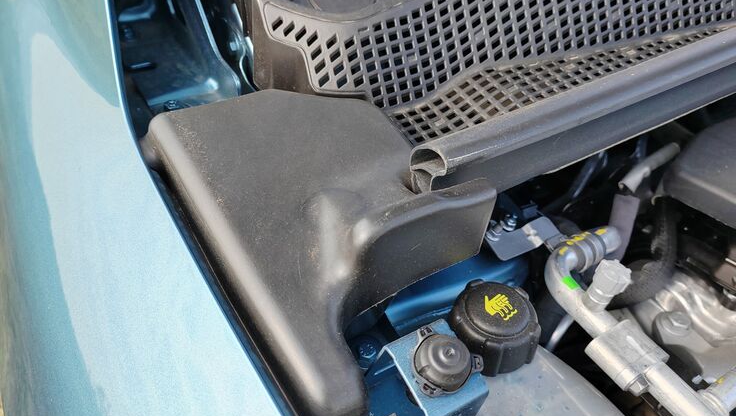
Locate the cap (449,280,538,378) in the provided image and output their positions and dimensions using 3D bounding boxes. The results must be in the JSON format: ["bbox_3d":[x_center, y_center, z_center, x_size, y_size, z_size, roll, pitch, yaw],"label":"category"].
[{"bbox_3d":[0.086,0.078,0.392,0.062,0.033,0.062,1,45,-1],"label":"cap"}]

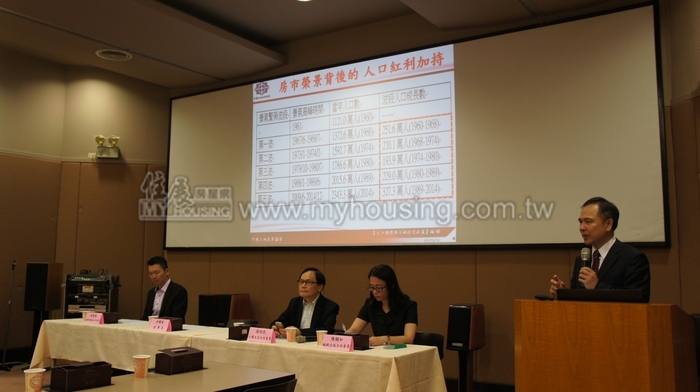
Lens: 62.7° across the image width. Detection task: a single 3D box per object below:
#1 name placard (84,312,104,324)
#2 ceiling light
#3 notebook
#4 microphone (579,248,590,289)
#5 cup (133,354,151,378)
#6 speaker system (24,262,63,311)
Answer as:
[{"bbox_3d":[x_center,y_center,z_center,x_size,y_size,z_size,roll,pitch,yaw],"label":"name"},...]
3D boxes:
[{"bbox_3d":[-2.265,1.087,5.105,0.205,0.095,0.053,-3,-8,29],"label":"name placard"},{"bbox_3d":[-2.679,-1.601,6.512,0.410,0.050,0.410,1,-7,0],"label":"ceiling light"},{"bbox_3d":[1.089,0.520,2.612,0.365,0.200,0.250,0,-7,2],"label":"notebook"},{"bbox_3d":[1.202,0.376,2.950,0.050,0.220,0.050,6,-20,1],"label":"microphone"},{"bbox_3d":[-0.996,0.816,2.744,0.082,0.093,0.082,1,-7,0],"label":"cup"},{"bbox_3d":[-3.624,1.077,6.800,0.290,0.560,0.260,-1,-7,14],"label":"speaker system"}]

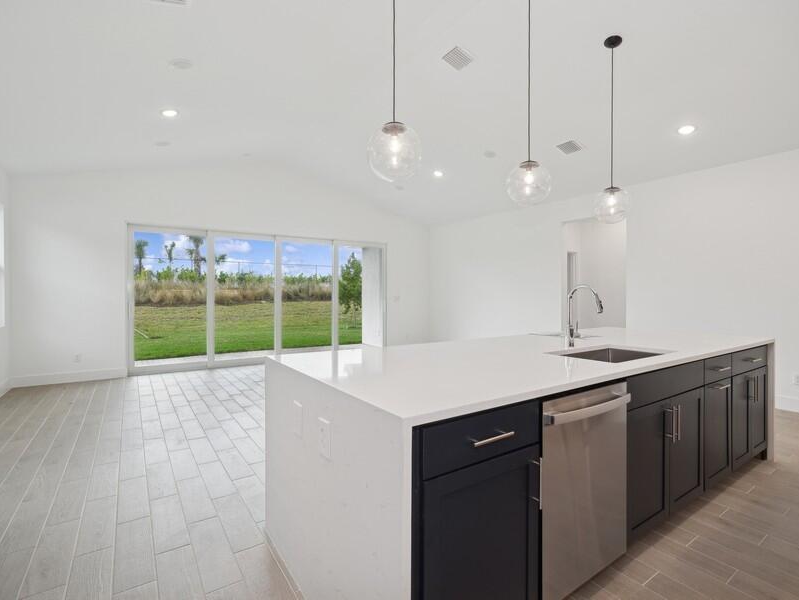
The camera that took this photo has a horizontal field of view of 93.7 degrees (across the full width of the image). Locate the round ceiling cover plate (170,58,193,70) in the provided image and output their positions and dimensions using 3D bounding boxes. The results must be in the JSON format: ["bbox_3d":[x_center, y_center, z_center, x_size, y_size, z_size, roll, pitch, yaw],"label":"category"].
[{"bbox_3d":[-2.007,-2.152,3.438,0.195,0.020,0.195,-17,10,-31],"label":"round ceiling cover plate"}]

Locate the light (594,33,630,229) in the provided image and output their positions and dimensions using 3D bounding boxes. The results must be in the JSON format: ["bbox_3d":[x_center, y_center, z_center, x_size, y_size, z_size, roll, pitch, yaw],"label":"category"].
[{"bbox_3d":[1.774,-1.409,3.120,0.270,1.530,0.270,0,1,-33],"label":"light"}]

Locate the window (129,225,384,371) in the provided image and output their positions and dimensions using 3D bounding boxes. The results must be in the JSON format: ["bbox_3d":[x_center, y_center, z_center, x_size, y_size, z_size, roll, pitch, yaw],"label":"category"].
[{"bbox_3d":[-2.255,-0.015,7.070,4.620,2.370,0.150,0,1,-32],"label":"window"}]

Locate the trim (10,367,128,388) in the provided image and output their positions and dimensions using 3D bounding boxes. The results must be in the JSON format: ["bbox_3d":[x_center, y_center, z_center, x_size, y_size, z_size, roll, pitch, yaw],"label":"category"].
[{"bbox_3d":[-4.750,1.125,5.445,1.280,0.140,0.018,0,1,-33],"label":"trim"}]

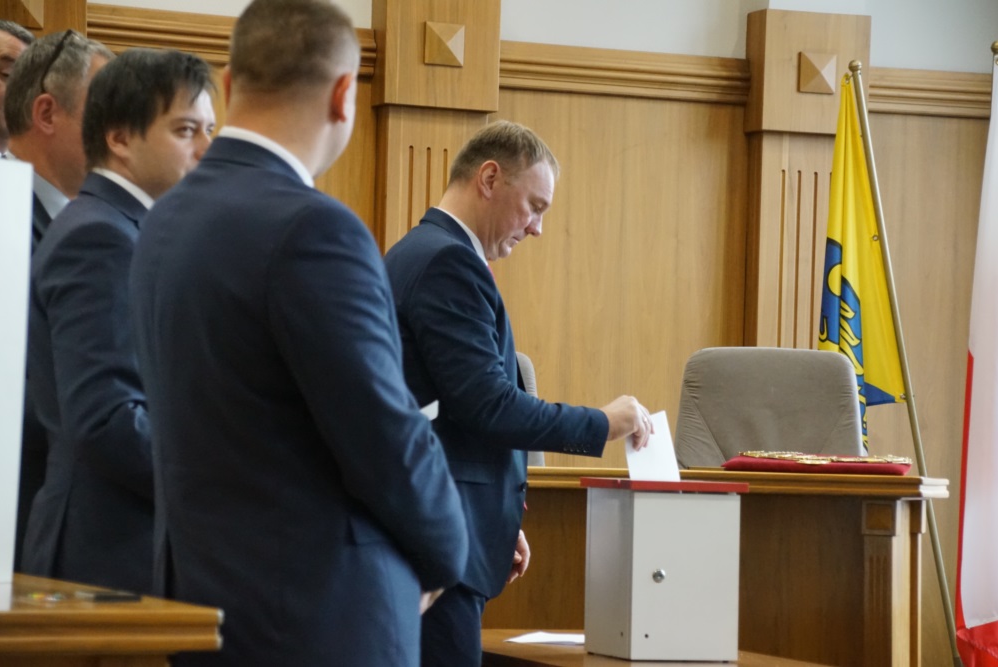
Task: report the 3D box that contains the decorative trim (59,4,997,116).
[{"bbox_3d":[0.201,-0.790,9.064,2.897,0.137,0.080,2,-2,-23],"label":"decorative trim"}]

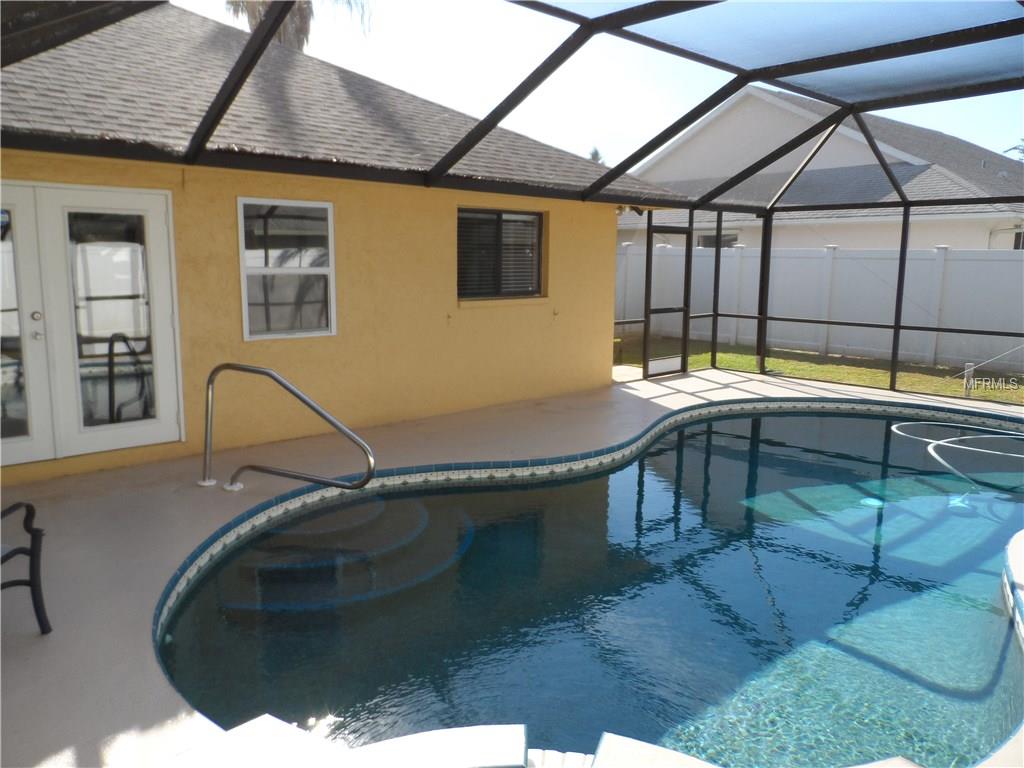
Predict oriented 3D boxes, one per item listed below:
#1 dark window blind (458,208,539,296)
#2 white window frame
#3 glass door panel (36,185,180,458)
[{"bbox_3d":[-0.138,-1.511,8.270,1.350,0.993,0.060,-8,15,-41],"label":"dark window blind"},{"bbox_3d":[-2.039,-1.039,6.500,0.897,1.247,0.070,-8,15,-41],"label":"white window frame"},{"bbox_3d":[-3.162,-0.471,5.613,0.906,2.034,0.055,-8,15,-41],"label":"glass door panel"}]

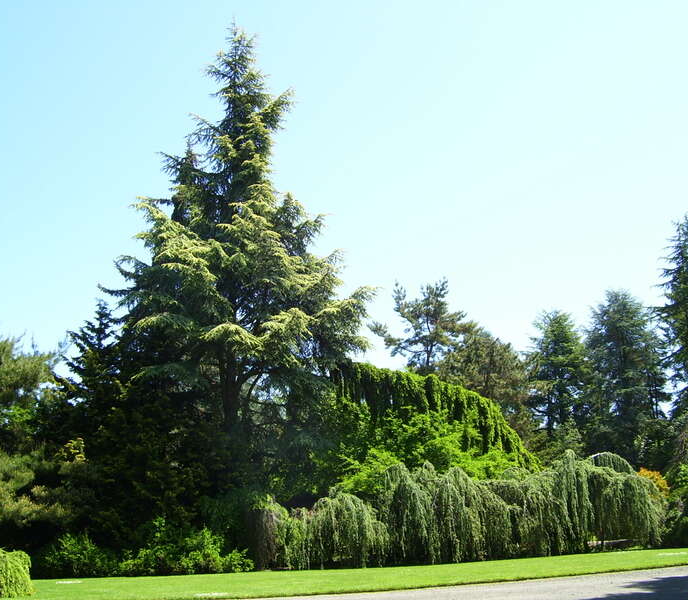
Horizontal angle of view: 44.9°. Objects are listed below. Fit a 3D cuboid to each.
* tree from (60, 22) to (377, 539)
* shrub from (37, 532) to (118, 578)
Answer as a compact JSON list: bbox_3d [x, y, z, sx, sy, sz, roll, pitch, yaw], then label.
[{"bbox_3d":[-4.401,-1.174,32.258,11.000,21.200,10.500,0,-14,0],"label":"tree"},{"bbox_3d":[-6.440,6.161,20.105,2.000,1.050,1.800,0,-14,0],"label":"shrub"}]

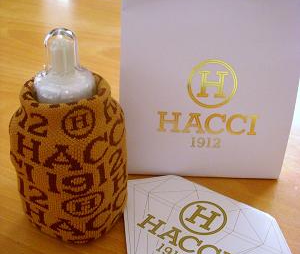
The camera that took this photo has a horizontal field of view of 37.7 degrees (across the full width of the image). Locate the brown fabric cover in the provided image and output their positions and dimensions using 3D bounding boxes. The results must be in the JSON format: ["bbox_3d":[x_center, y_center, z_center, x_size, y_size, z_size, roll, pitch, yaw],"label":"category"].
[{"bbox_3d":[-0.053,0.022,0.293,0.074,0.098,0.074,-7,31,-11],"label":"brown fabric cover"}]

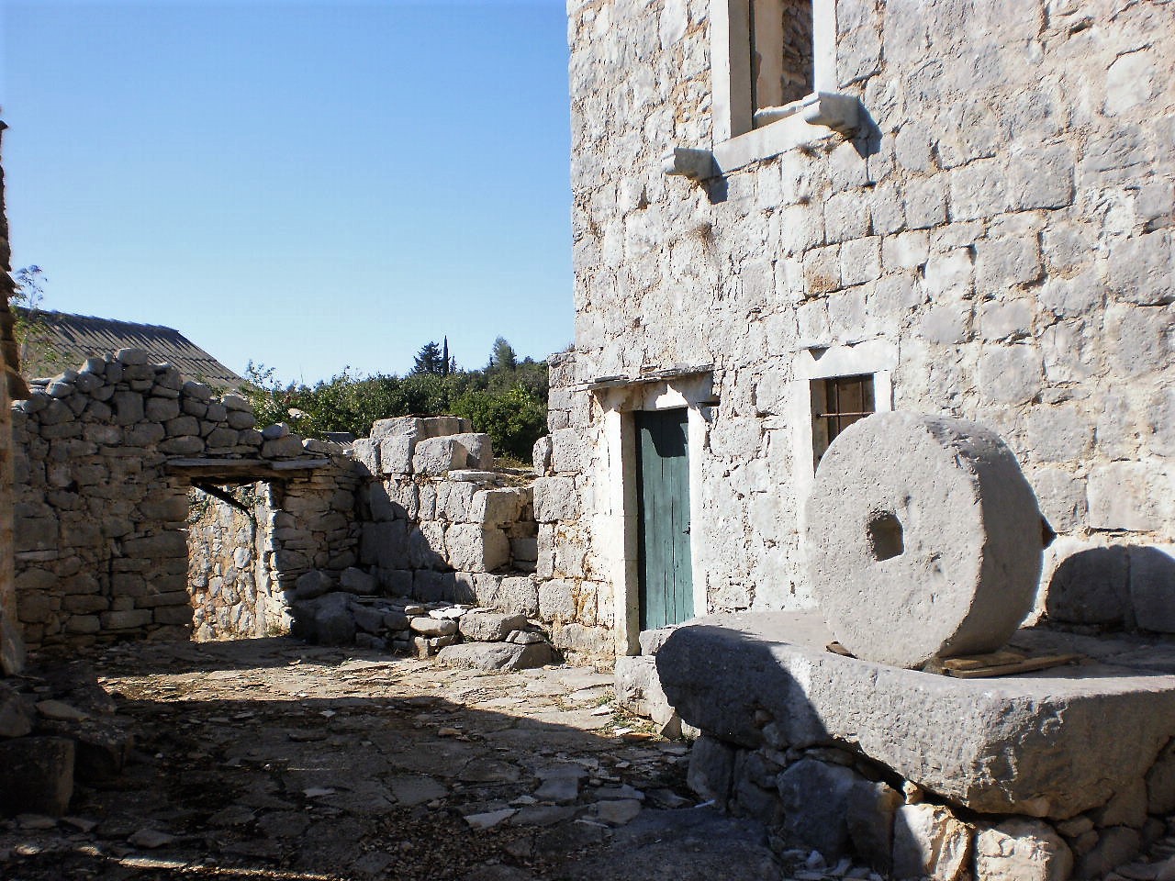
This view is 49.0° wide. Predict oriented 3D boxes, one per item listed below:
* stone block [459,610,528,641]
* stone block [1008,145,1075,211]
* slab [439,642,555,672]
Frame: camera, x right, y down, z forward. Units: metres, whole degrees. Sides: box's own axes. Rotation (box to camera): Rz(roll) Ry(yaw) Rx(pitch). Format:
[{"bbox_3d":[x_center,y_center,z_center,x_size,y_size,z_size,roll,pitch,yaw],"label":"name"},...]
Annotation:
[{"bbox_3d":[-0.799,1.564,10.850,0.340,0.240,0.580,0,-2,-40],"label":"stone block"},{"bbox_3d":[2.445,-1.357,6.696,0.270,0.320,0.410,0,-2,-31],"label":"stone block"},{"bbox_3d":[-0.791,1.811,10.850,0.430,0.240,1.080,0,-2,-38],"label":"slab"}]

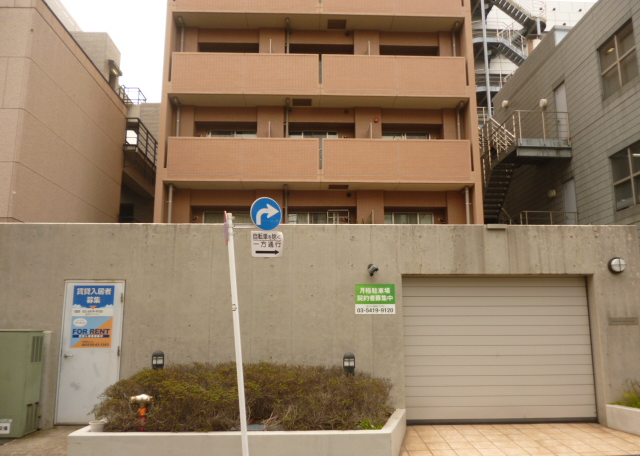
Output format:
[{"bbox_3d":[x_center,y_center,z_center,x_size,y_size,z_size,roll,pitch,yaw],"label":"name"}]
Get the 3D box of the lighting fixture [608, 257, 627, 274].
[{"bbox_3d":[4.609,0.584,8.015,0.255,0.255,0.115,0,-9,-2],"label":"lighting fixture"}]

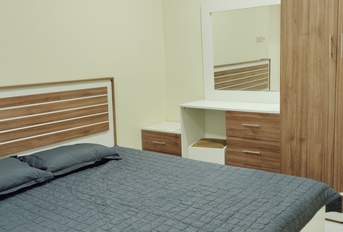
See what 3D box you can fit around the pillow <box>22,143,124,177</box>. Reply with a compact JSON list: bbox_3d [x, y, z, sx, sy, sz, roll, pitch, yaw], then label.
[{"bbox_3d":[-0.777,0.324,2.907,0.406,0.150,0.694,5,11,37],"label":"pillow"}]

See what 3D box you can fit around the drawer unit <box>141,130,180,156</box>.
[{"bbox_3d":[0.039,0.381,3.876,0.498,0.504,0.442,5,11,37],"label":"drawer unit"}]

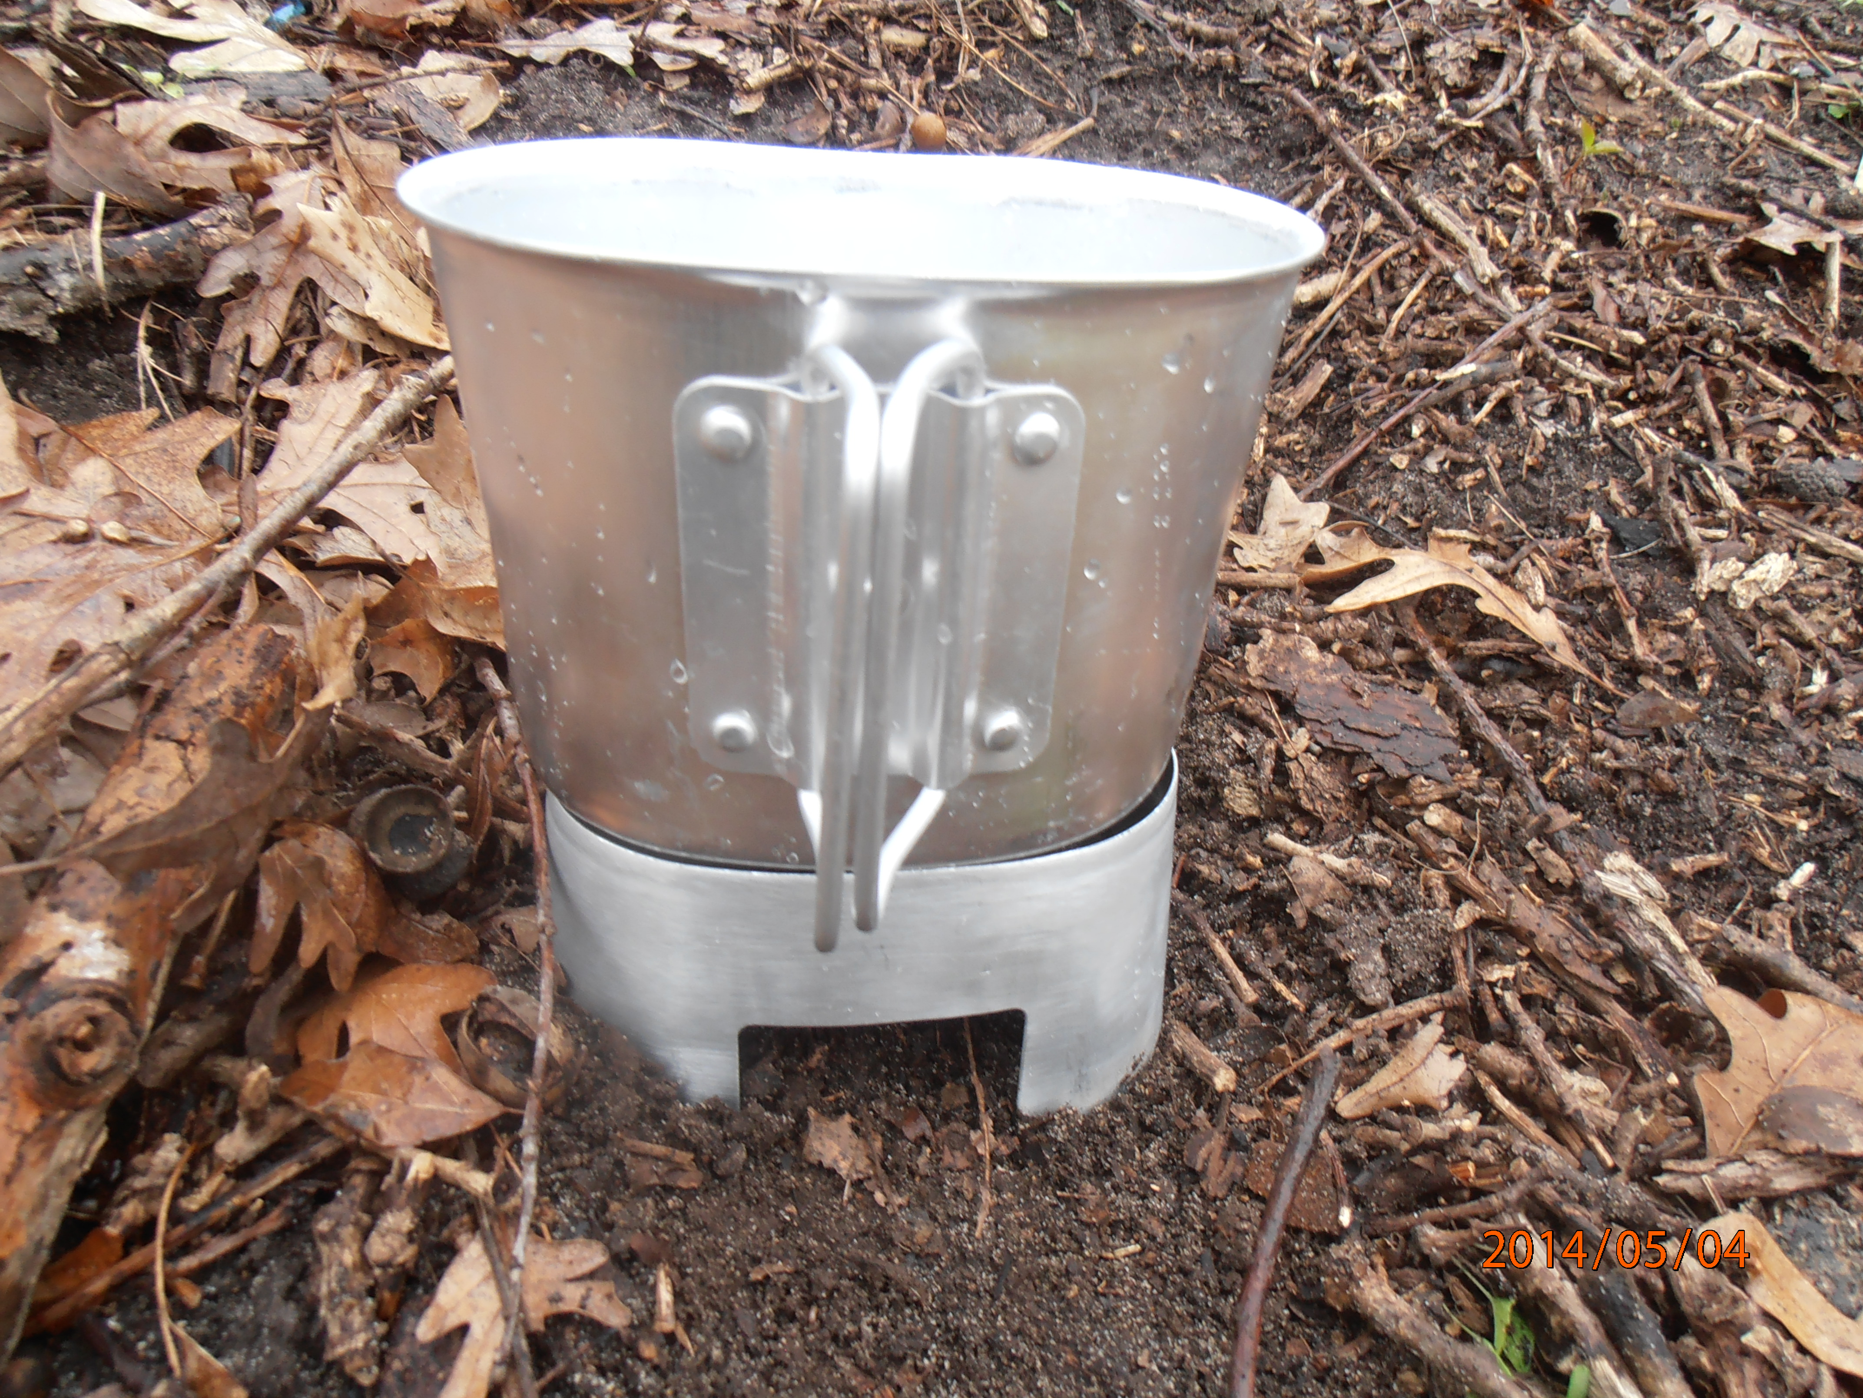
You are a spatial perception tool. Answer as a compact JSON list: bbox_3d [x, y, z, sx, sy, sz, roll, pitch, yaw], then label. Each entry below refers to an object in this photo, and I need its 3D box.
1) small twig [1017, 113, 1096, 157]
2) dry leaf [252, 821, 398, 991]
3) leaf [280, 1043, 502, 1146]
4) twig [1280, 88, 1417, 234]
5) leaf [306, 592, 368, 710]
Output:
[{"bbox_3d":[0.062,-0.278,0.636,0.007,0.005,0.052,29,54,35],"label":"small twig"},{"bbox_3d":[-0.129,0.044,0.275,0.029,0.027,0.022,2,39,2],"label":"dry leaf"},{"bbox_3d":[-0.093,0.068,0.223,0.037,0.009,0.020,-19,45,-26],"label":"leaf"},{"bbox_3d":[0.183,-0.241,0.573,0.006,0.006,0.144,-3,46,-12],"label":"twig"},{"bbox_3d":[-0.140,-0.011,0.305,0.015,0.024,0.012,-1,31,-9],"label":"leaf"}]

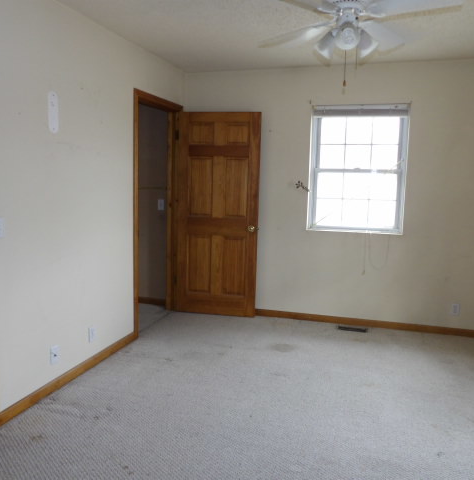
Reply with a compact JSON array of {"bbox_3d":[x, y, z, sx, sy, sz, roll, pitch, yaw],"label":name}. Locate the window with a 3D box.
[{"bbox_3d":[1.124,-0.657,4.162,0.886,1.179,0.100,3,8,17],"label":"window"}]

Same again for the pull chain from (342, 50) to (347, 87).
[{"bbox_3d":[0.550,-0.877,2.270,0.018,0.200,0.018,3,8,17],"label":"pull chain"}]

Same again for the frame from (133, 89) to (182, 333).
[{"bbox_3d":[-0.776,-0.248,4.206,0.135,2.099,0.950,3,8,17],"label":"frame"}]

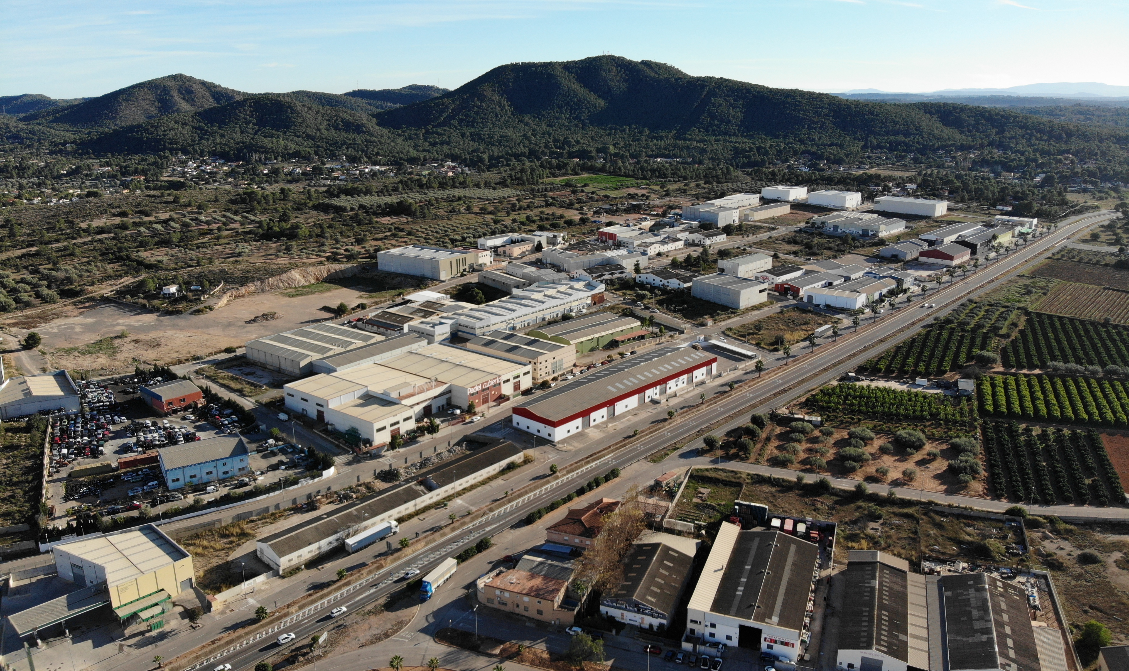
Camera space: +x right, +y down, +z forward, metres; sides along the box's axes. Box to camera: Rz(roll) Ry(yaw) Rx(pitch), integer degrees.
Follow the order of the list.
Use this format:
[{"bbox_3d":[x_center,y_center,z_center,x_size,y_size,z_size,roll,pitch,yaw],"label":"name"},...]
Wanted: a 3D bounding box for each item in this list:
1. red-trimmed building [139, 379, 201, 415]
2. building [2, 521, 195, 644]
[{"bbox_3d":[-162.450,24.080,323.310,19.900,7.000,15.290,12,21,35],"label":"red-trimmed building"},{"bbox_3d":[-128.759,68.248,215.509,32.500,9.900,41.500,16,23,42],"label":"building"}]

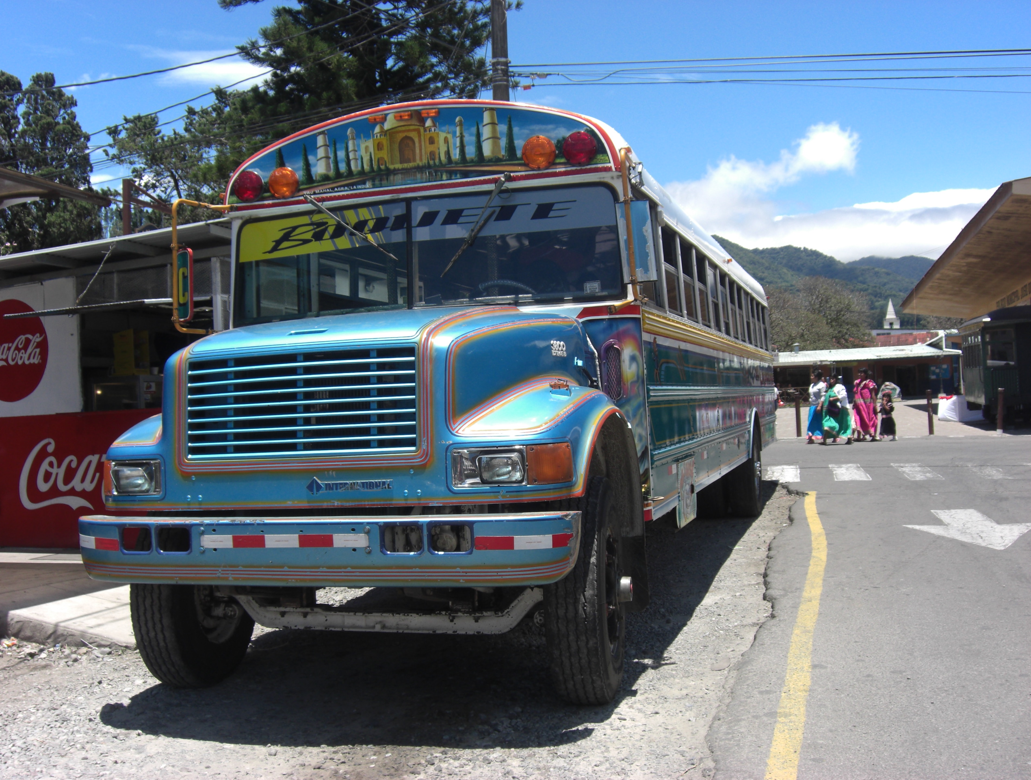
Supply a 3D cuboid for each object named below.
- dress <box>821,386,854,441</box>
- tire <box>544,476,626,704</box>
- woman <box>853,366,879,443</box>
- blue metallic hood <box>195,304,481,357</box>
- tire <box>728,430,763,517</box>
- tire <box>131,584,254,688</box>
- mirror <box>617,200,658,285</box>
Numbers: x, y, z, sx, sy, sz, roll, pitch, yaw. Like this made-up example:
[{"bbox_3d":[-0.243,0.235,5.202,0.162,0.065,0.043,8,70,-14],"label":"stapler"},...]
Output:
[{"bbox_3d":[6.755,0.487,24.000,0.500,1.110,0.460,-2,-1,-31],"label":"dress"},{"bbox_3d":[0.335,0.908,5.239,0.265,1.020,1.020,-3,-1,10],"label":"tire"},{"bbox_3d":[7.476,0.313,24.400,0.380,1.570,0.470,-2,-1,-37],"label":"woman"},{"bbox_3d":[-0.736,-0.293,5.498,1.300,0.280,1.280,-3,-1,17],"label":"blue metallic hood"},{"bbox_3d":[2.410,0.808,11.914,0.265,1.020,1.020,-3,-1,17],"label":"tire"},{"bbox_3d":[-1.634,1.004,5.856,0.265,1.020,1.020,-3,-1,10],"label":"tire"},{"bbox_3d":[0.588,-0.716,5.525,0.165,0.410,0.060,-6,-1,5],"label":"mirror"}]

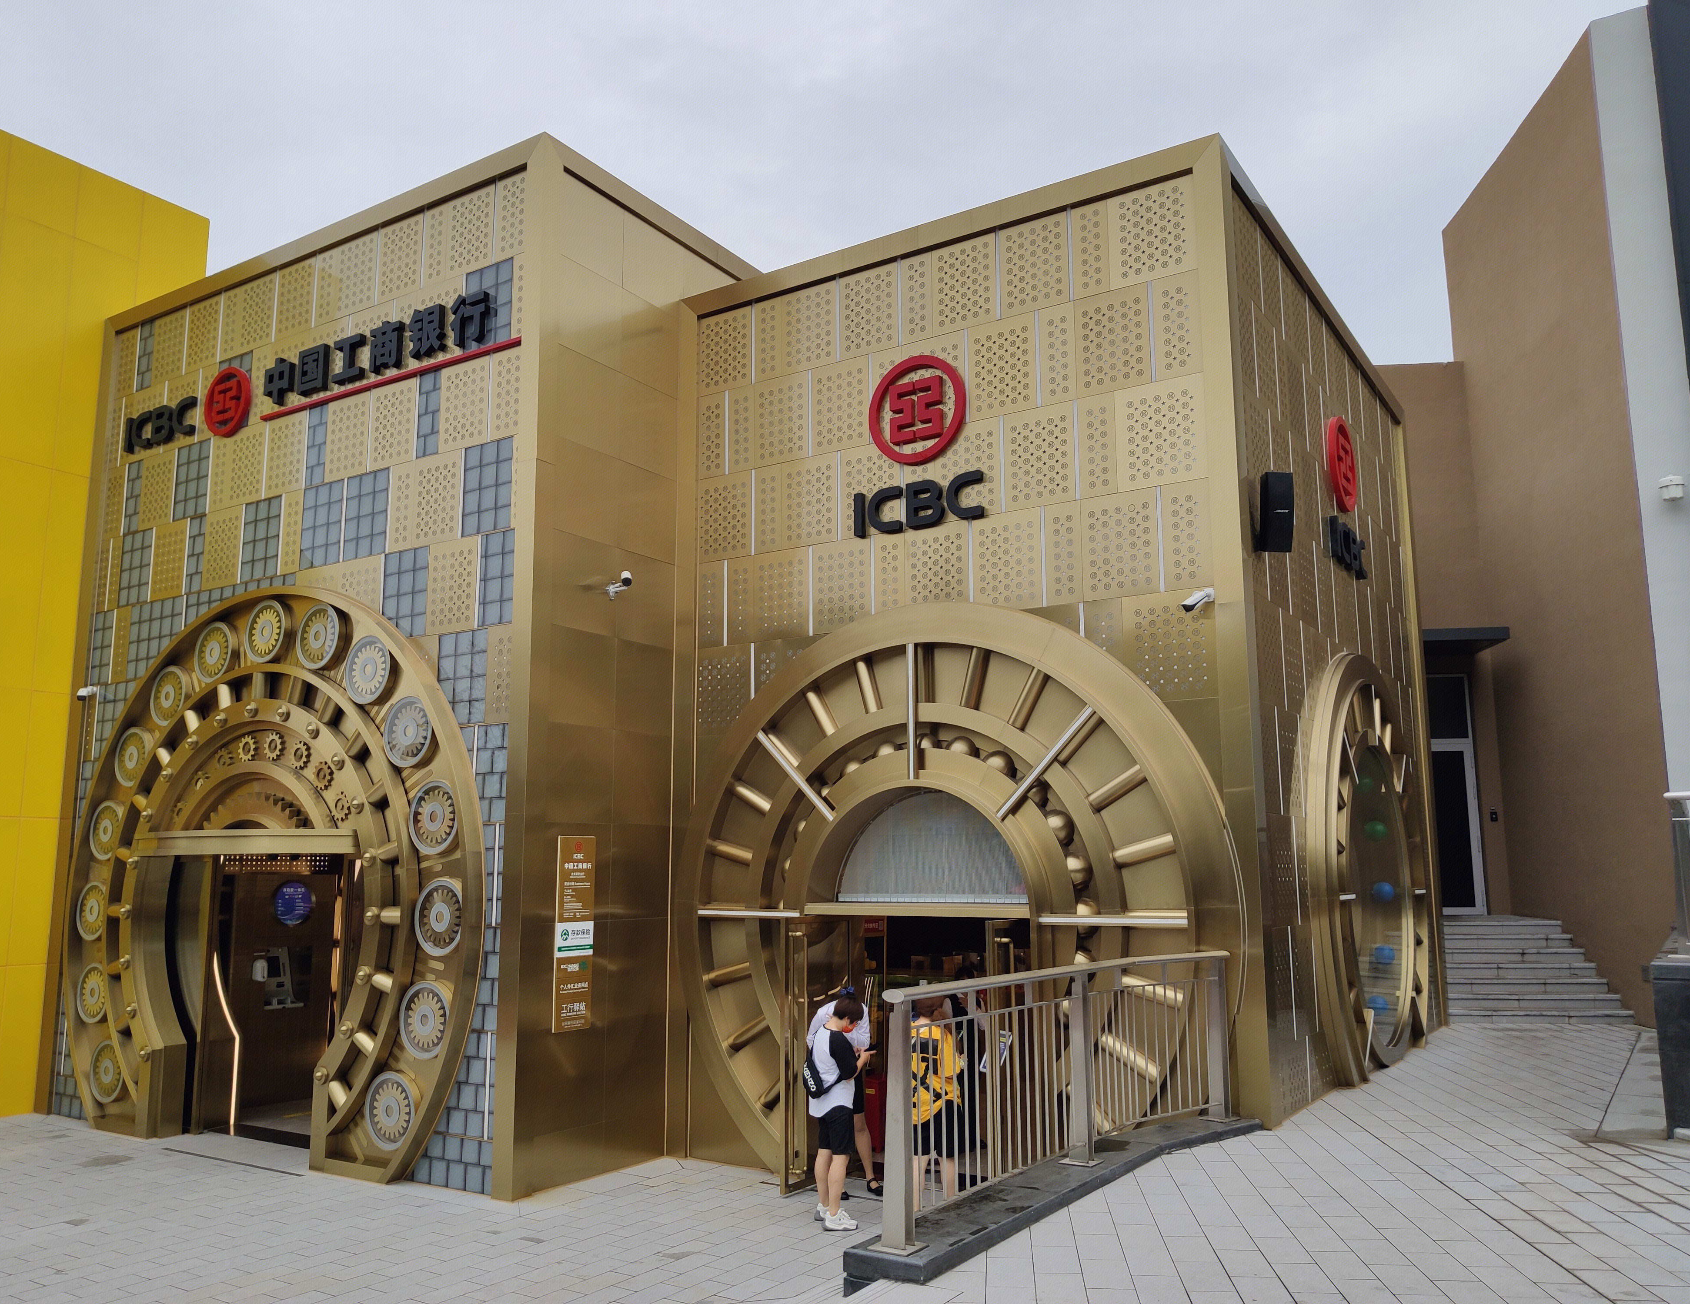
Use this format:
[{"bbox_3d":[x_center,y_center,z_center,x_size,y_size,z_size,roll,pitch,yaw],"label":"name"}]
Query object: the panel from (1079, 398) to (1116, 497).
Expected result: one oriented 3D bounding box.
[{"bbox_3d":[1.941,-1.577,9.996,0.308,0.800,0.040,-6,-11,33],"label":"panel"}]

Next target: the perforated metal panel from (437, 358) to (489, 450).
[{"bbox_3d":[-3.431,-2.240,11.769,0.640,0.808,0.040,-6,-11,33],"label":"perforated metal panel"}]

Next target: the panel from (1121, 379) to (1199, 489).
[{"bbox_3d":[2.456,-1.695,10.161,0.691,0.800,0.040,-6,-11,33],"label":"panel"}]

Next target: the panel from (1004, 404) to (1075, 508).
[{"bbox_3d":[1.592,-1.607,10.717,0.618,0.823,0.040,-6,-11,33],"label":"panel"}]

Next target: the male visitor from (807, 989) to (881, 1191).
[{"bbox_3d":[0.006,3.375,10.114,0.500,1.574,0.420,5,-10,-30],"label":"male visitor"}]

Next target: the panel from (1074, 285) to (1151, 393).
[{"bbox_3d":[2.032,-2.361,9.946,0.593,0.784,0.060,-6,-11,32],"label":"panel"}]

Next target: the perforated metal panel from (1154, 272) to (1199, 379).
[{"bbox_3d":[2.597,-2.545,10.204,0.364,0.836,0.040,-6,-11,33],"label":"perforated metal panel"}]

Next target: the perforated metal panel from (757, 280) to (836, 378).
[{"bbox_3d":[-0.475,-3.024,12.308,0.932,0.809,0.040,-6,-11,33],"label":"perforated metal panel"}]

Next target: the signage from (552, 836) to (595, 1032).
[{"bbox_3d":[-2.250,2.321,10.827,0.041,1.575,0.442,-6,-10,30],"label":"signage"}]

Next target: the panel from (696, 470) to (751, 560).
[{"bbox_3d":[-1.080,-1.229,11.982,0.616,0.780,0.050,-6,-10,33],"label":"panel"}]

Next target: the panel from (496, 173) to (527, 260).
[{"bbox_3d":[-2.894,-3.796,11.372,0.374,0.794,0.050,-6,-11,32],"label":"panel"}]

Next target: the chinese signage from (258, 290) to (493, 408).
[{"bbox_3d":[-4.374,-2.763,12.070,3.218,0.467,0.090,-6,-10,33],"label":"chinese signage"}]

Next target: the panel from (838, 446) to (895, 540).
[{"bbox_3d":[0.209,-1.374,10.991,0.588,0.792,0.060,-6,-11,32],"label":"panel"}]

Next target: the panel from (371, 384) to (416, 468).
[{"bbox_3d":[-4.171,-2.099,12.138,0.632,0.788,0.052,-6,-10,33],"label":"panel"}]

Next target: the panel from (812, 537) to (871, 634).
[{"bbox_3d":[-0.020,-0.572,11.139,0.594,0.786,0.050,-6,-11,32],"label":"panel"}]

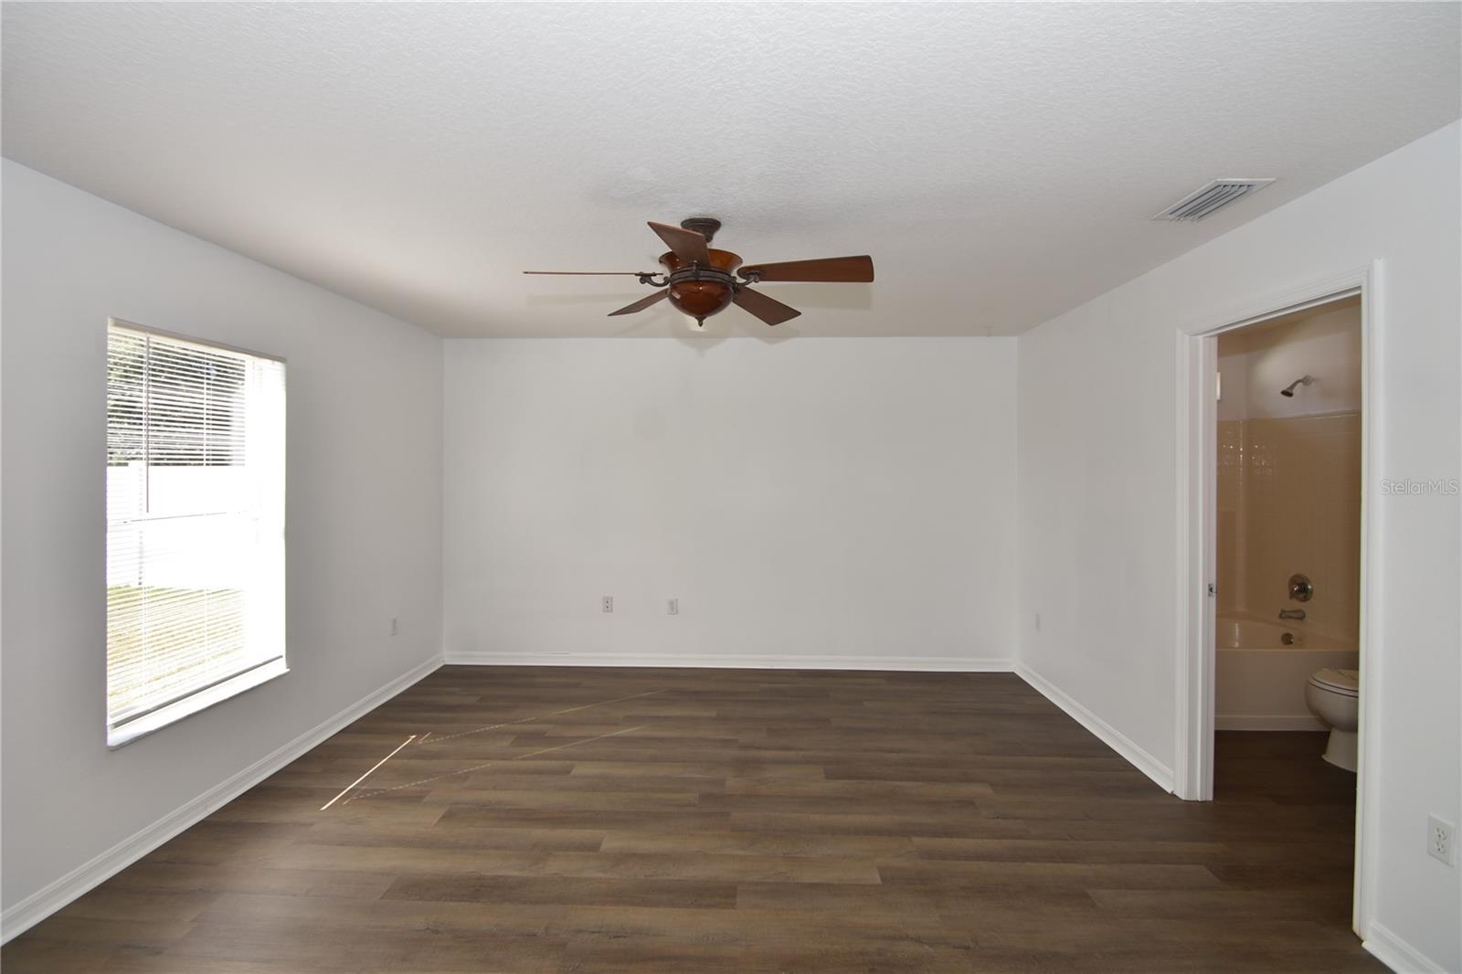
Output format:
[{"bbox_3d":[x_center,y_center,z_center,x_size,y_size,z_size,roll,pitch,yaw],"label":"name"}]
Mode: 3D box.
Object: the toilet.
[{"bbox_3d":[3.284,1.027,3.059,0.700,0.740,0.460,0,2,2],"label":"toilet"}]

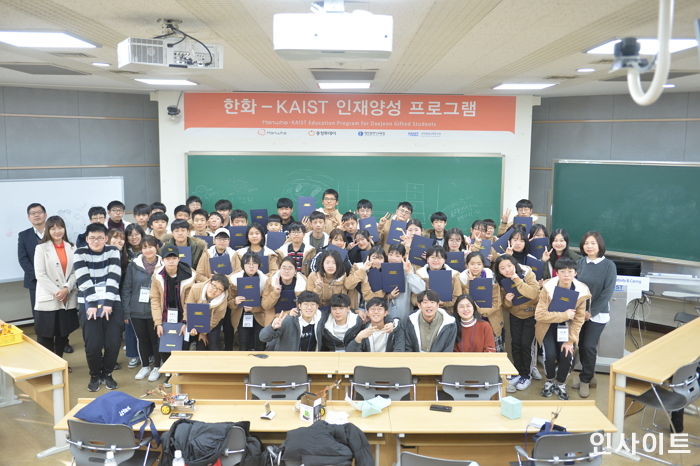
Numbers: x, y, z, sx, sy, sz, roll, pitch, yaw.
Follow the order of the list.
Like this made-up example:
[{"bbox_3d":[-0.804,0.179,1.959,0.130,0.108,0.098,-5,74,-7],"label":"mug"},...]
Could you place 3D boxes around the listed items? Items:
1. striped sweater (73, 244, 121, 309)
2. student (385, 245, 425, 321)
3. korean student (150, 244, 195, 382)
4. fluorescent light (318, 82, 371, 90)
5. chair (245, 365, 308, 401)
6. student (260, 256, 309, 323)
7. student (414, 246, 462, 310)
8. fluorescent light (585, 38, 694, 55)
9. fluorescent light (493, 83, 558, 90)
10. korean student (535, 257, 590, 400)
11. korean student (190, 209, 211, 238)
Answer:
[{"bbox_3d":[-2.450,0.417,6.437,0.470,0.620,0.330,-1,8,-15],"label":"striped sweater"},{"bbox_3d":[0.545,0.858,6.562,0.460,1.500,0.400,0,7,0],"label":"student"},{"bbox_3d":[-1.781,0.827,6.630,0.460,1.470,0.460,-1,7,-11],"label":"korean student"},{"bbox_3d":[-0.060,-1.751,7.892,0.600,0.070,0.620,0,7,0],"label":"fluorescent light"},{"bbox_3d":[-0.576,1.370,5.283,0.510,0.810,0.530,0,8,0],"label":"chair"},{"bbox_3d":[-0.648,0.887,6.541,0.470,1.322,0.500,0,7,-3],"label":"student"},{"bbox_3d":[0.915,0.842,6.833,0.500,1.440,0.440,0,8,0],"label":"student"},{"bbox_3d":[2.165,-1.365,4.805,0.660,0.070,0.680,0,7,0],"label":"fluorescent light"},{"bbox_3d":[2.059,-1.727,7.842,0.600,0.070,0.620,0,7,0],"label":"fluorescent light"},{"bbox_3d":[2.065,0.910,6.415,0.520,1.420,0.550,2,7,13],"label":"korean student"},{"bbox_3d":[-1.754,0.562,7.755,0.480,1.710,0.340,-1,8,-6],"label":"korean student"}]

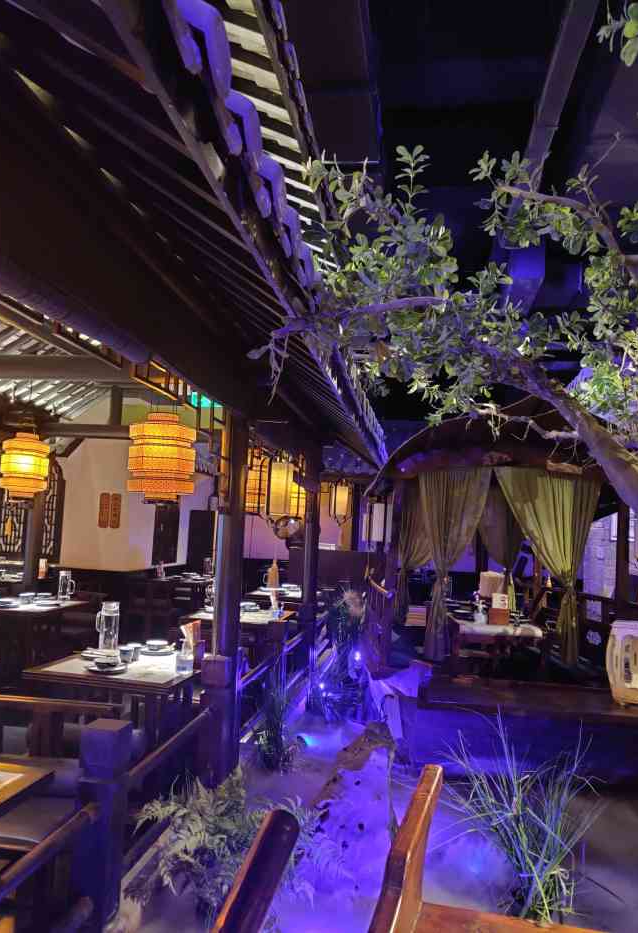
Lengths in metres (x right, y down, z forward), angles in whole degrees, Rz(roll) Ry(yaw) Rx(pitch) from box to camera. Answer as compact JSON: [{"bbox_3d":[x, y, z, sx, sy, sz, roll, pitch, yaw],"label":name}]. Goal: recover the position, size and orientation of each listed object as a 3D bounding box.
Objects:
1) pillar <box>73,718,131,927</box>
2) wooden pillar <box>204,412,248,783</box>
[{"bbox_3d":[-0.755,1.278,2.506,0.130,0.750,0.135,2,-5,9],"label":"pillar"},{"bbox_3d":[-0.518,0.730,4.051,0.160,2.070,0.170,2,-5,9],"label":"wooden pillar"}]

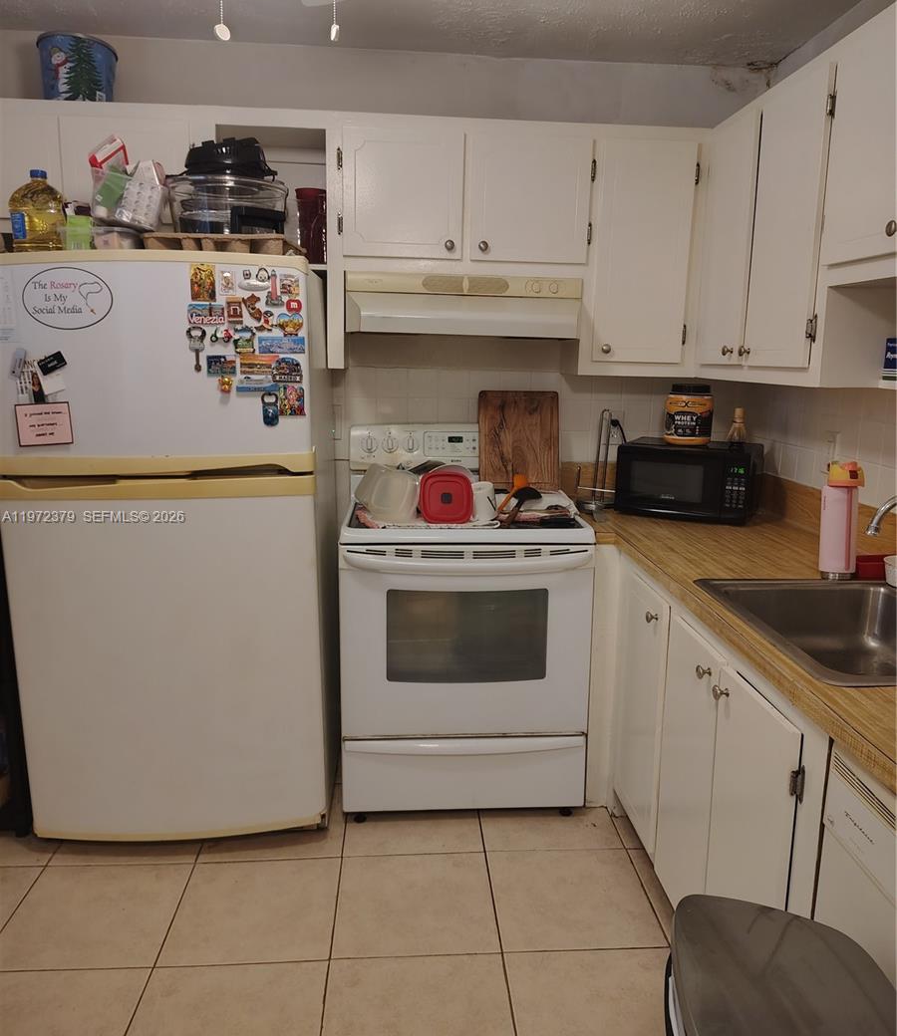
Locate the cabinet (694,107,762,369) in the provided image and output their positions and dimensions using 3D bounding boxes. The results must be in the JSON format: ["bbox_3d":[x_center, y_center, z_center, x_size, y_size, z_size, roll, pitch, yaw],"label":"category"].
[{"bbox_3d":[0.978,-0.799,2.467,0.310,0.674,0.340,0,11,-5],"label":"cabinet"}]

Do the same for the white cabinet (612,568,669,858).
[{"bbox_3d":[0.830,0.562,2.470,0.548,0.755,0.415,0,11,-4],"label":"white cabinet"}]

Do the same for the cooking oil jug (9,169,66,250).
[{"bbox_3d":[-1.086,-0.803,2.205,0.122,0.238,0.130,-8,14,-39],"label":"cooking oil jug"}]

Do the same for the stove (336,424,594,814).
[{"bbox_3d":[0.036,0.315,2.796,0.756,1.200,0.700,0,11,-4],"label":"stove"}]

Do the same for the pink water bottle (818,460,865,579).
[{"bbox_3d":[0.964,0.008,2.043,0.083,0.278,0.086,-1,11,-10],"label":"pink water bottle"}]

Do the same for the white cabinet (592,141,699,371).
[{"bbox_3d":[0.609,-0.869,2.794,0.309,0.674,0.310,0,11,-5],"label":"white cabinet"}]

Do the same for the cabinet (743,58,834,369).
[{"bbox_3d":[1.018,-0.729,2.119,0.335,0.690,0.375,0,11,-4],"label":"cabinet"}]

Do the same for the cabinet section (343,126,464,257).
[{"bbox_3d":[-0.149,-1.036,2.732,0.377,0.386,0.310,0,11,-4],"label":"cabinet section"}]

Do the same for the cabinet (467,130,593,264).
[{"bbox_3d":[0.236,-1.020,2.732,0.383,0.368,0.310,0,11,-5],"label":"cabinet"}]

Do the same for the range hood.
[{"bbox_3d":[0.048,-0.693,2.721,0.757,0.192,0.475,0,11,-4],"label":"range hood"}]

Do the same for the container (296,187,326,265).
[{"bbox_3d":[-0.443,-0.934,2.673,0.110,0.243,0.110,0,11,-4],"label":"container"}]

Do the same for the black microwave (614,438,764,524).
[{"bbox_3d":[0.875,-0.152,2.997,0.450,0.250,0.335,6,12,26],"label":"black microwave"}]

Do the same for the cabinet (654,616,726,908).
[{"bbox_3d":[0.860,0.645,2.079,0.548,0.745,0.335,0,11,-4],"label":"cabinet"}]

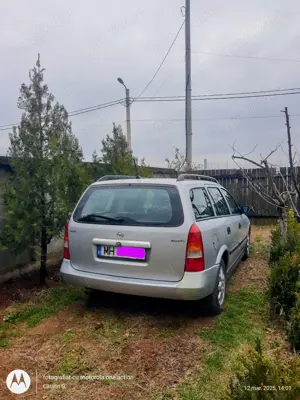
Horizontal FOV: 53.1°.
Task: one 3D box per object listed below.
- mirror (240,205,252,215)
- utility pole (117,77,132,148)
[{"bbox_3d":[1.561,0.157,4.860,0.190,0.150,0.110,-1,2,24],"label":"mirror"},{"bbox_3d":[-1.675,-3.457,19.735,0.320,8.800,1.200,0,2,37],"label":"utility pole"}]

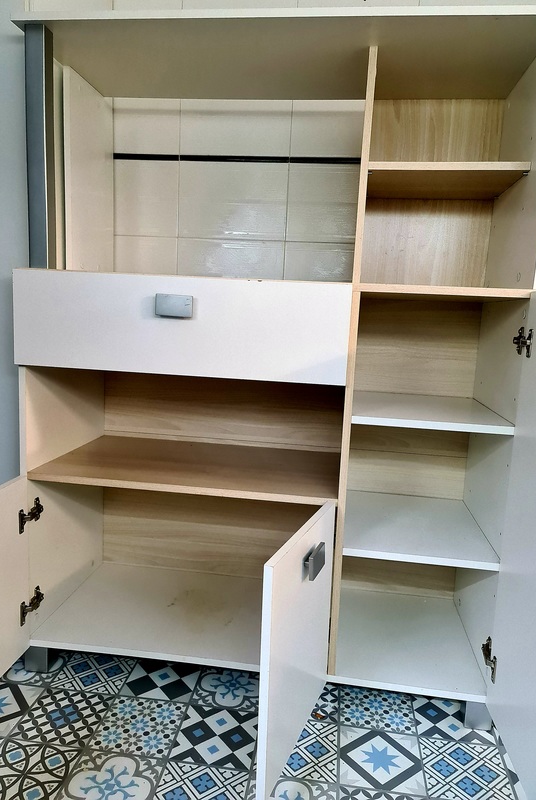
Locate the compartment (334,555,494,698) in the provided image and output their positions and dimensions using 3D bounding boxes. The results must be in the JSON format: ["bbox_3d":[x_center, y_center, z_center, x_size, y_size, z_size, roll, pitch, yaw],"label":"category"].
[{"bbox_3d":[0.412,0.553,1.730,0.398,0.356,0.500,4,8,8],"label":"compartment"}]

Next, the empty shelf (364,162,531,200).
[{"bbox_3d":[0.375,-0.481,1.280,0.310,0.015,0.295,4,9,7],"label":"empty shelf"}]

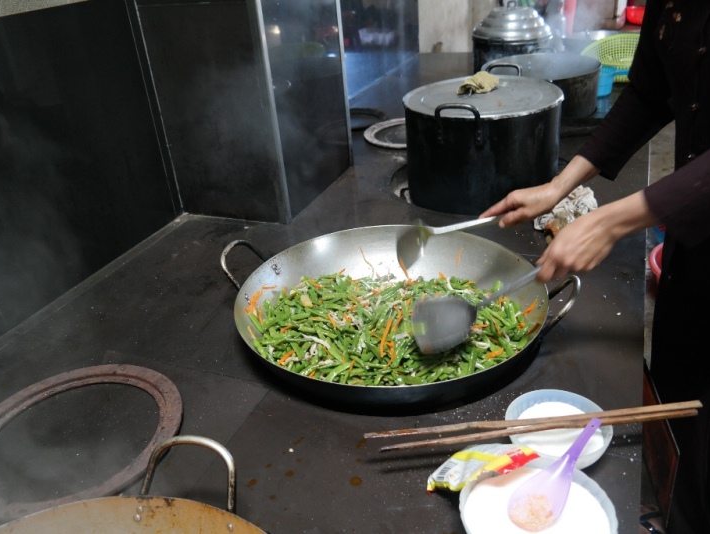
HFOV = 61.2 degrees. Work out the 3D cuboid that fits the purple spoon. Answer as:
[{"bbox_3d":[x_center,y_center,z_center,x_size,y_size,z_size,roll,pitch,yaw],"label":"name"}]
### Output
[{"bbox_3d":[0.269,0.263,0.766,0.060,0.040,0.183,22,53,38],"label":"purple spoon"}]

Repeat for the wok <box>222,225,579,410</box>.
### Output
[{"bbox_3d":[0.070,0.074,1.233,0.712,0.230,0.607,7,31,20],"label":"wok"}]

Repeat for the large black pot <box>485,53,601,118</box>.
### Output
[{"bbox_3d":[0.730,-0.706,2.382,0.501,0.230,0.454,-23,34,-29],"label":"large black pot"}]

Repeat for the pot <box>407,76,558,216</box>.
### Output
[{"bbox_3d":[0.366,-0.365,1.730,0.445,0.315,0.493,10,32,24],"label":"pot"}]

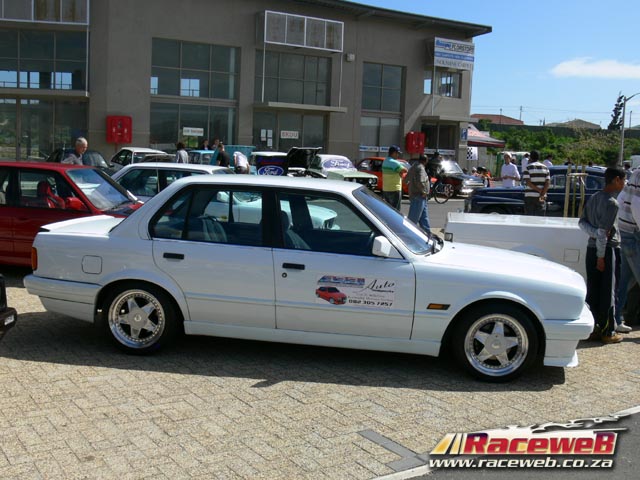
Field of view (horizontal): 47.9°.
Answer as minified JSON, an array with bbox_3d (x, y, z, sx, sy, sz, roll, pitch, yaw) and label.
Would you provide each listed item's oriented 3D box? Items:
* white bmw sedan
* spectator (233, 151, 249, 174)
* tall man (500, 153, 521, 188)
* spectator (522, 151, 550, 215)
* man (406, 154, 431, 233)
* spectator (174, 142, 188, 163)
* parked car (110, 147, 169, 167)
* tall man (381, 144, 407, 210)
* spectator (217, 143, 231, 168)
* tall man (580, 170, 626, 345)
[{"bbox_3d":[-0.067,0.158,5.810,4.320,1.350,1.680,3,7,8],"label":"white bmw sedan"},{"bbox_3d":[-2.047,-1.554,18.661,0.500,1.430,0.700,-3,9,-37],"label":"spectator"},{"bbox_3d":[4.483,-1.216,16.959,0.520,1.690,0.400,3,7,10],"label":"tall man"},{"bbox_3d":[3.921,-0.768,13.087,0.520,1.700,0.360,2,7,3],"label":"spectator"},{"bbox_3d":[1.854,-0.848,13.690,0.480,1.570,0.500,-4,9,-40],"label":"man"},{"bbox_3d":[-3.569,-1.712,18.650,0.480,1.610,0.360,0,7,-17],"label":"spectator"},{"bbox_3d":[-5.231,-2.061,21.740,1.620,1.400,3.900,-1,8,-28],"label":"parked car"},{"bbox_3d":[1.356,-0.892,13.284,0.520,1.720,0.420,6,8,32],"label":"tall man"},{"bbox_3d":[-2.496,-1.688,18.849,0.500,1.610,0.500,-3,9,-37],"label":"spectator"},{"bbox_3d":[2.412,0.143,6.060,0.340,1.490,0.450,-5,10,-45],"label":"tall man"}]

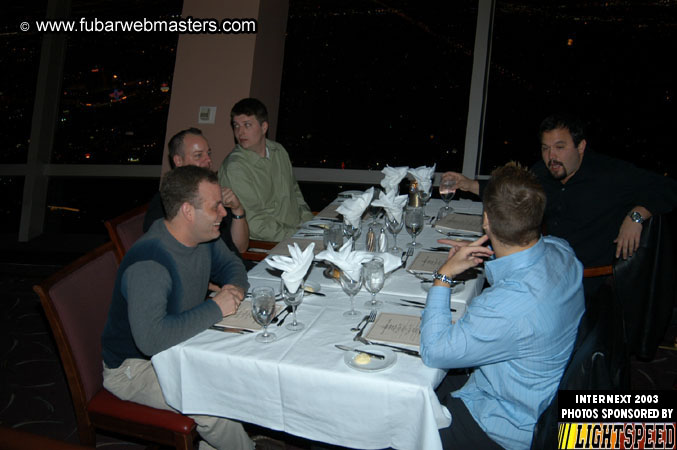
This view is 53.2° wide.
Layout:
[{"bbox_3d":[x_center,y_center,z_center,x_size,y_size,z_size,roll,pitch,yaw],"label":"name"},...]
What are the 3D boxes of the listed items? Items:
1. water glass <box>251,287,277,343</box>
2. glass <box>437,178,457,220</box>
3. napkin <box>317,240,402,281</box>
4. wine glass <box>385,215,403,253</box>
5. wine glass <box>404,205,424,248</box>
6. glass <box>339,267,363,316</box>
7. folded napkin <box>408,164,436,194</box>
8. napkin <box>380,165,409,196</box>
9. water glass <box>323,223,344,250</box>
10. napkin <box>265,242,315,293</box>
[{"bbox_3d":[-0.246,0.299,2.256,0.078,0.175,0.078,-1,17,0],"label":"water glass"},{"bbox_3d":[0.548,-0.161,3.408,0.080,0.170,0.080,1,19,9],"label":"glass"},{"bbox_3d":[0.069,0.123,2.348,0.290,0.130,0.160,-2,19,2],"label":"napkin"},{"bbox_3d":[0.265,0.029,3.094,0.081,0.180,0.081,5,18,17],"label":"wine glass"},{"bbox_3d":[0.331,0.008,2.941,0.080,0.170,0.080,0,19,6],"label":"wine glass"},{"bbox_3d":[0.051,0.237,2.430,0.081,0.184,0.081,5,18,17],"label":"glass"},{"bbox_3d":[0.404,-0.219,3.251,0.140,0.135,0.115,0,19,7],"label":"folded napkin"},{"bbox_3d":[0.297,-0.229,3.534,0.141,0.148,0.110,1,17,5],"label":"napkin"},{"bbox_3d":[-0.019,0.087,2.926,0.079,0.174,0.079,5,18,17],"label":"water glass"},{"bbox_3d":[-0.165,0.145,2.301,0.167,0.167,0.120,-2,17,-4],"label":"napkin"}]

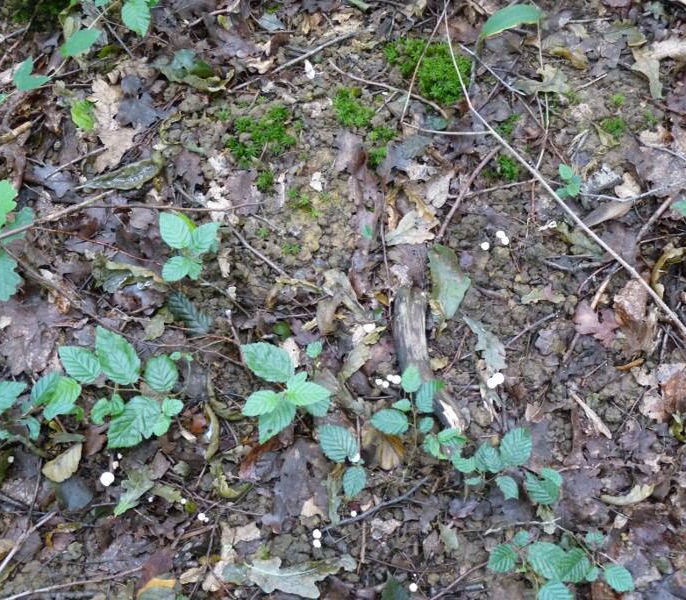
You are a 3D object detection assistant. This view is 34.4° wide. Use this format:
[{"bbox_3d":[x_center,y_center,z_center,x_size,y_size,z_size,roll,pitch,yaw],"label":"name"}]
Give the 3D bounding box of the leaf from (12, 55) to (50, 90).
[{"bbox_3d":[-0.395,-0.285,1.414,0.046,0.022,0.054,25,60,15],"label":"leaf"}]

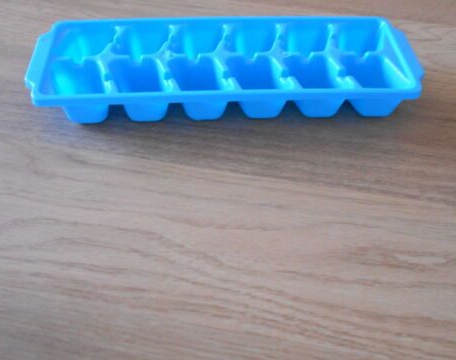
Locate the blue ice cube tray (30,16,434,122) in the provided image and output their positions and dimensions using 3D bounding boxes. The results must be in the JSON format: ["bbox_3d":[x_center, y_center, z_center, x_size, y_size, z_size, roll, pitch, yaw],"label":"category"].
[{"bbox_3d":[-0.001,-0.076,0.383,0.262,0.031,0.089,-2,48,-3],"label":"blue ice cube tray"}]

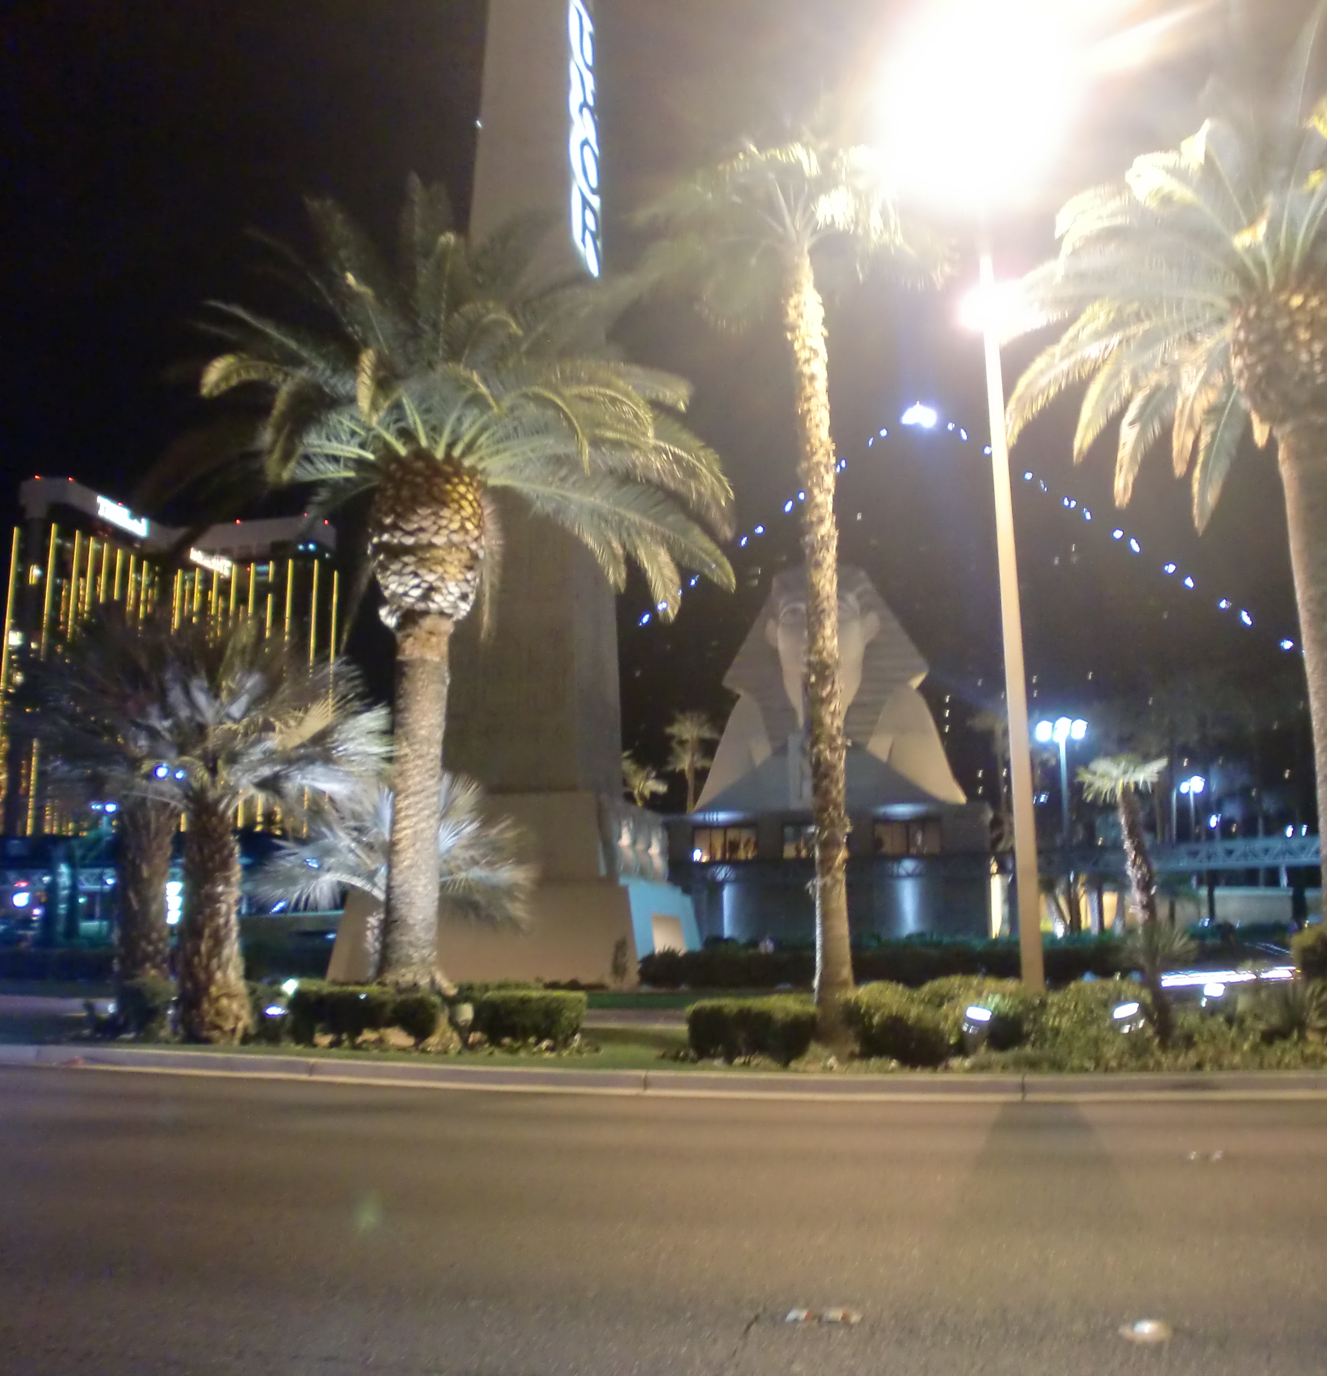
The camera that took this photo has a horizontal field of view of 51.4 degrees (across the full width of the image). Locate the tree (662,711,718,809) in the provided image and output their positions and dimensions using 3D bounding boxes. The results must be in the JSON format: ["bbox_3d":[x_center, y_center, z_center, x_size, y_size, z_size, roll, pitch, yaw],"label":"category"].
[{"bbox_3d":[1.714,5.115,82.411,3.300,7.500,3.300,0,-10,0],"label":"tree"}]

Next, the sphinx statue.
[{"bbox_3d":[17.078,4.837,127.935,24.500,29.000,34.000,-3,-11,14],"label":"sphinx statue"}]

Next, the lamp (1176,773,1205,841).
[{"bbox_3d":[39.165,13.494,102.310,2.000,13.980,1.700,-2,-11,8],"label":"lamp"}]

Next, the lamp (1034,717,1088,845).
[{"bbox_3d":[22.041,8.577,76.336,2.600,14.257,2.210,-2,-11,8],"label":"lamp"}]

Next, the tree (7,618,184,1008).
[{"bbox_3d":[-7.084,1.726,18.296,3.300,5.560,3.300,-3,-11,14],"label":"tree"}]

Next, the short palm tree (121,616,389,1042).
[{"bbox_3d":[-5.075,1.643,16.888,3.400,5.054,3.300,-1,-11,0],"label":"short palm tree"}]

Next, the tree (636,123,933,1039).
[{"bbox_3d":[1.498,-1.310,14.770,3.100,10.080,3.100,-3,-11,14],"label":"tree"}]

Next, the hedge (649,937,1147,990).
[{"bbox_3d":[6.754,8.145,40.622,14.300,1.300,1.800,-2,-11,8],"label":"hedge"}]

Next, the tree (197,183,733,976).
[{"bbox_3d":[-2.808,-1.597,18.038,7.300,10.855,7.000,-1,-11,0],"label":"tree"}]

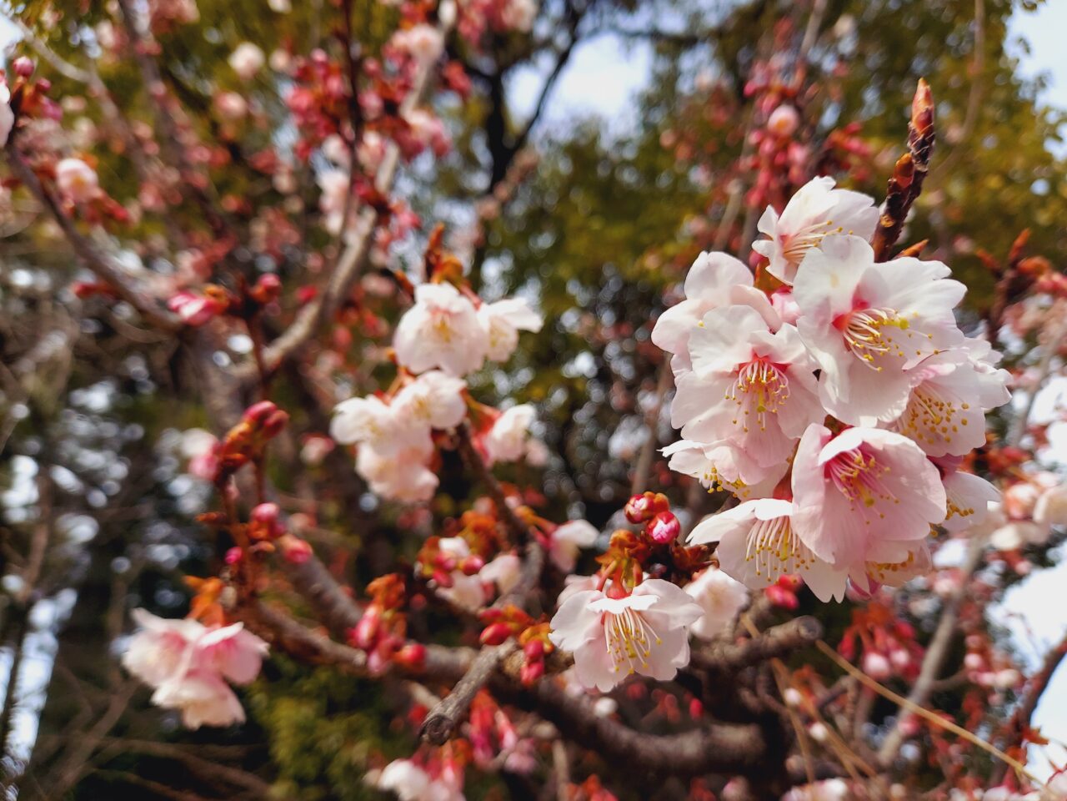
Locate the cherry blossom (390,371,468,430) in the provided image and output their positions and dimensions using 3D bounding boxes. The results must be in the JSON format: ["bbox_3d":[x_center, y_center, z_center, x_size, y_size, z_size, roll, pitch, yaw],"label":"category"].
[{"bbox_3d":[-0.035,-0.002,0.270,0.026,0.024,0.017,-3,23,8],"label":"cherry blossom"}]

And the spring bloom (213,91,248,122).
[{"bbox_3d":[-0.236,-0.230,0.600,0.020,0.020,0.017,13,15,-29],"label":"spring bloom"}]

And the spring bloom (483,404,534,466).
[{"bbox_3d":[-0.012,0.010,0.275,0.020,0.022,0.022,37,4,39],"label":"spring bloom"}]

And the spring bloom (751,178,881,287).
[{"bbox_3d":[0.063,-0.037,0.172,0.027,0.026,0.015,11,-12,-36],"label":"spring bloom"}]

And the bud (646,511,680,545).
[{"bbox_3d":[0.028,0.027,0.166,0.007,0.007,0.009,-3,17,13],"label":"bud"}]

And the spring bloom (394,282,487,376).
[{"bbox_3d":[-0.033,-0.025,0.270,0.031,0.030,0.017,1,25,-2],"label":"spring bloom"}]

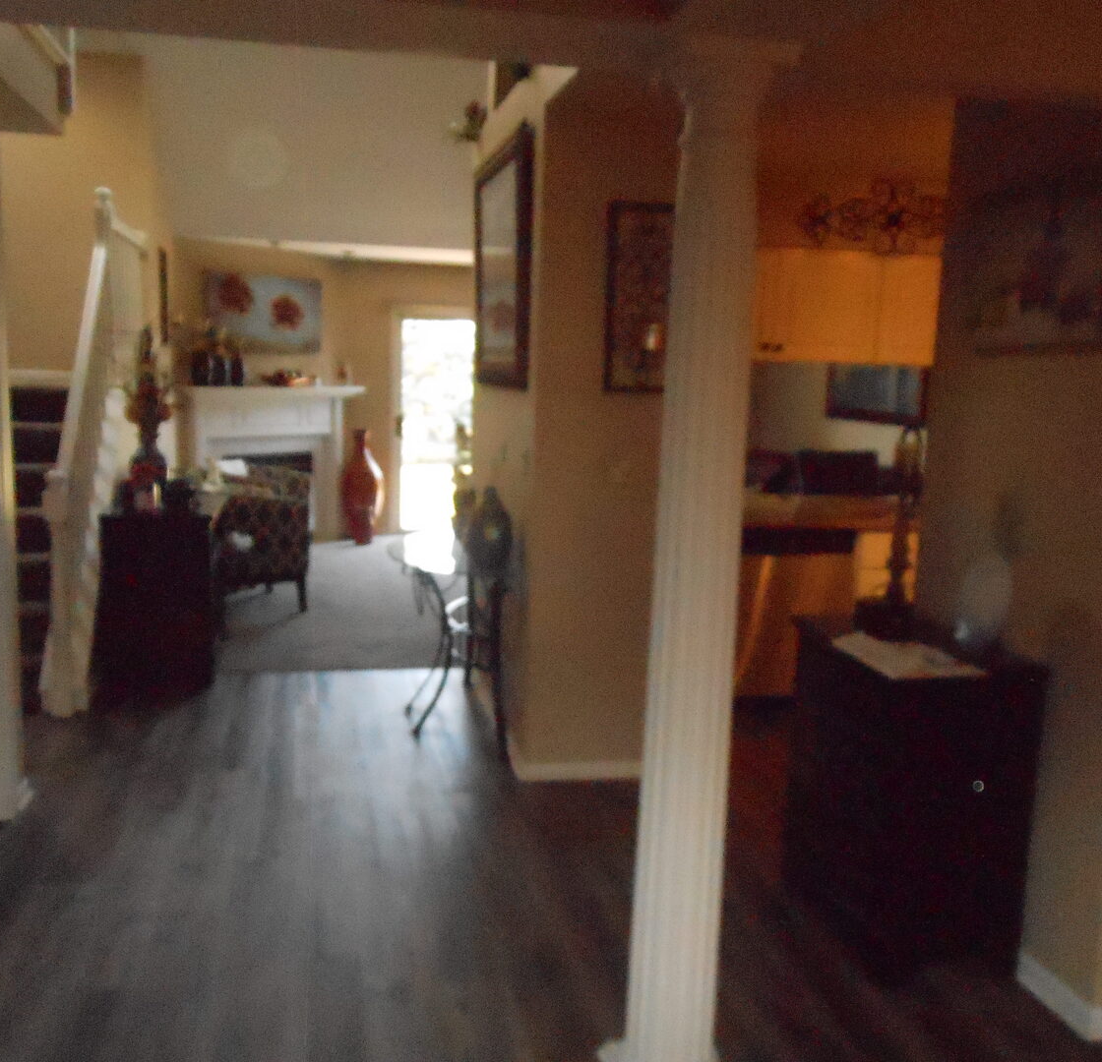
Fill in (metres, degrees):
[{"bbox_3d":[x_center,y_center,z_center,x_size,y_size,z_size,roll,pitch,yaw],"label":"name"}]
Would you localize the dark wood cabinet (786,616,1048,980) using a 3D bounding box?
[{"bbox_3d":[1.000,0.742,3.394,0.430,0.840,0.660,0,8,-11],"label":"dark wood cabinet"}]

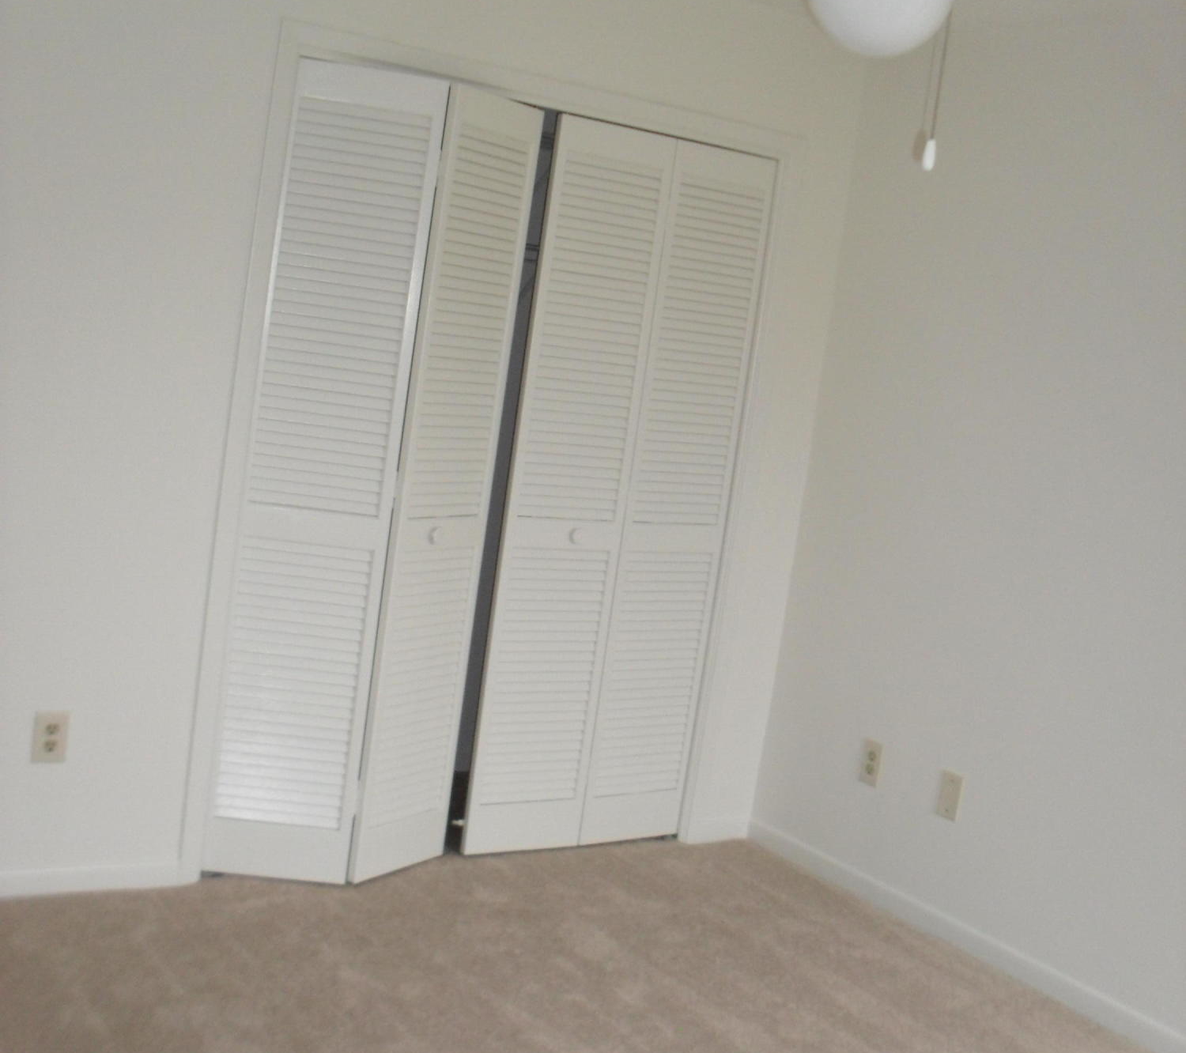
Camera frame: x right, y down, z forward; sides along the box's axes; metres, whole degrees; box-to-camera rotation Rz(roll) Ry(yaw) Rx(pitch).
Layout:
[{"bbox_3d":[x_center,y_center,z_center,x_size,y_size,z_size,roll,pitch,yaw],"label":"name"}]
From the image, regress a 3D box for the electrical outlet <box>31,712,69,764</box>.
[{"bbox_3d":[-1.258,0.489,3.709,0.074,0.118,0.010,3,9,-34],"label":"electrical outlet"}]

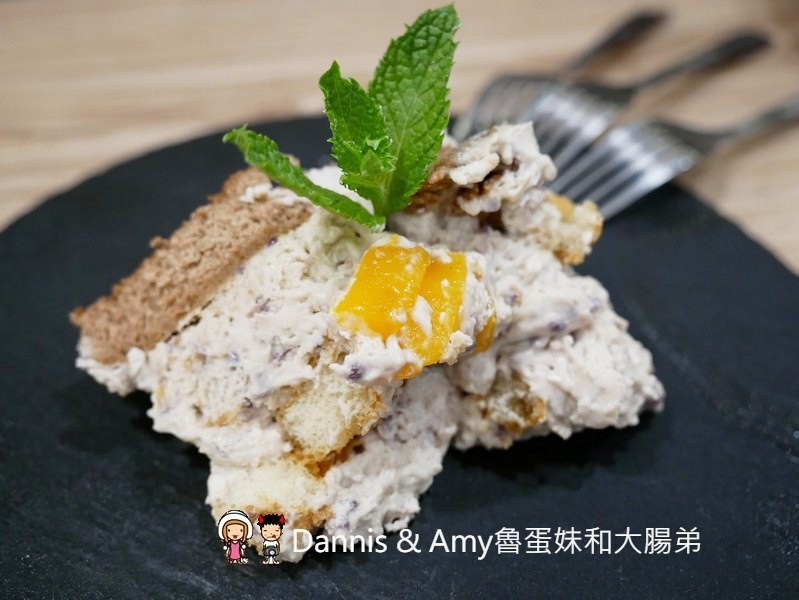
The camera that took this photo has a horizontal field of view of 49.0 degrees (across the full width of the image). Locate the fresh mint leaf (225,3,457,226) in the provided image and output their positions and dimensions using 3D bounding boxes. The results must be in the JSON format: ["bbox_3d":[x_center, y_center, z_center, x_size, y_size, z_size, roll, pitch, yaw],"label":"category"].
[{"bbox_3d":[-0.012,-0.039,0.186,0.050,0.043,0.028,0,41,0],"label":"fresh mint leaf"}]

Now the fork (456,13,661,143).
[{"bbox_3d":[0.074,-0.091,0.352,0.022,0.018,0.132,29,49,29],"label":"fork"}]

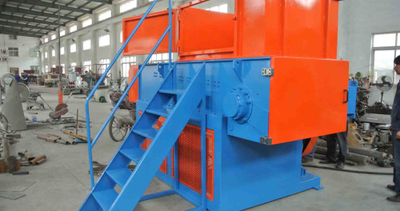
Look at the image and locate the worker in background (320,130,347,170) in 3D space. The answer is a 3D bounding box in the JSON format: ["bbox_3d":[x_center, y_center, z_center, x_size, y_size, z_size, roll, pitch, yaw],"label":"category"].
[{"bbox_3d":[2.065,0.128,4.760,0.380,1.690,0.480,-4,7,-33],"label":"worker in background"}]

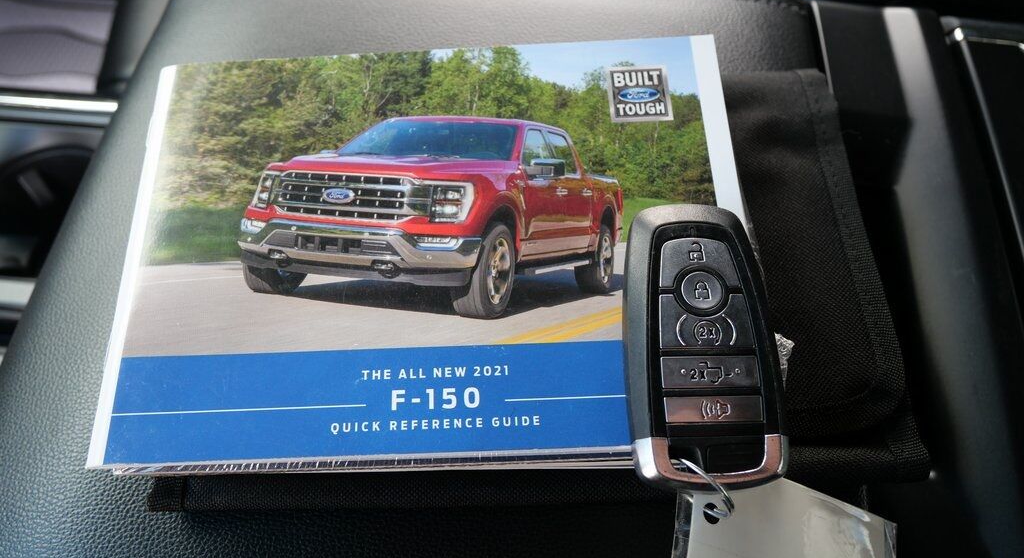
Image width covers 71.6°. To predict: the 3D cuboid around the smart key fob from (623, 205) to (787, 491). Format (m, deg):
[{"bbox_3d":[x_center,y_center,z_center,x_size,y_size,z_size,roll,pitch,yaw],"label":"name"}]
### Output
[{"bbox_3d":[0.053,0.017,0.202,0.043,0.015,0.083,-1,68,3],"label":"smart key fob"}]

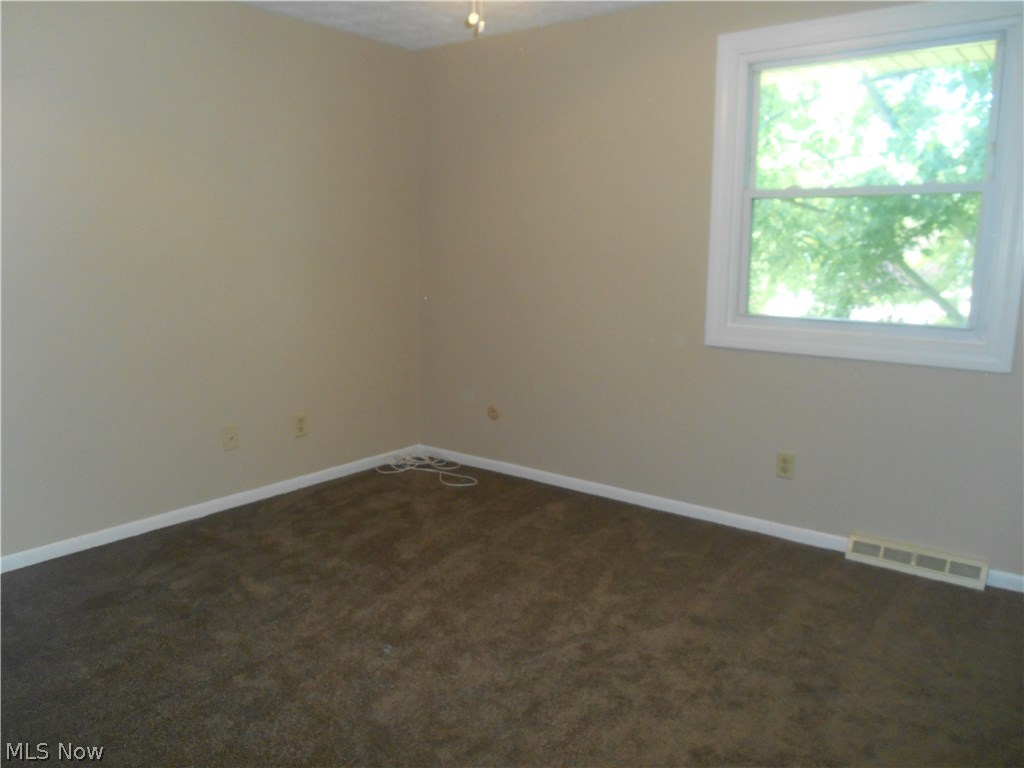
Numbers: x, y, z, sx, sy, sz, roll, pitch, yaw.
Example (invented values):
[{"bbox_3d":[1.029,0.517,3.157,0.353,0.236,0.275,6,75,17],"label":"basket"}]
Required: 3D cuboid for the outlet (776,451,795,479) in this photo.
[{"bbox_3d":[1.165,0.350,3.281,0.072,0.115,0.010,8,12,37],"label":"outlet"}]

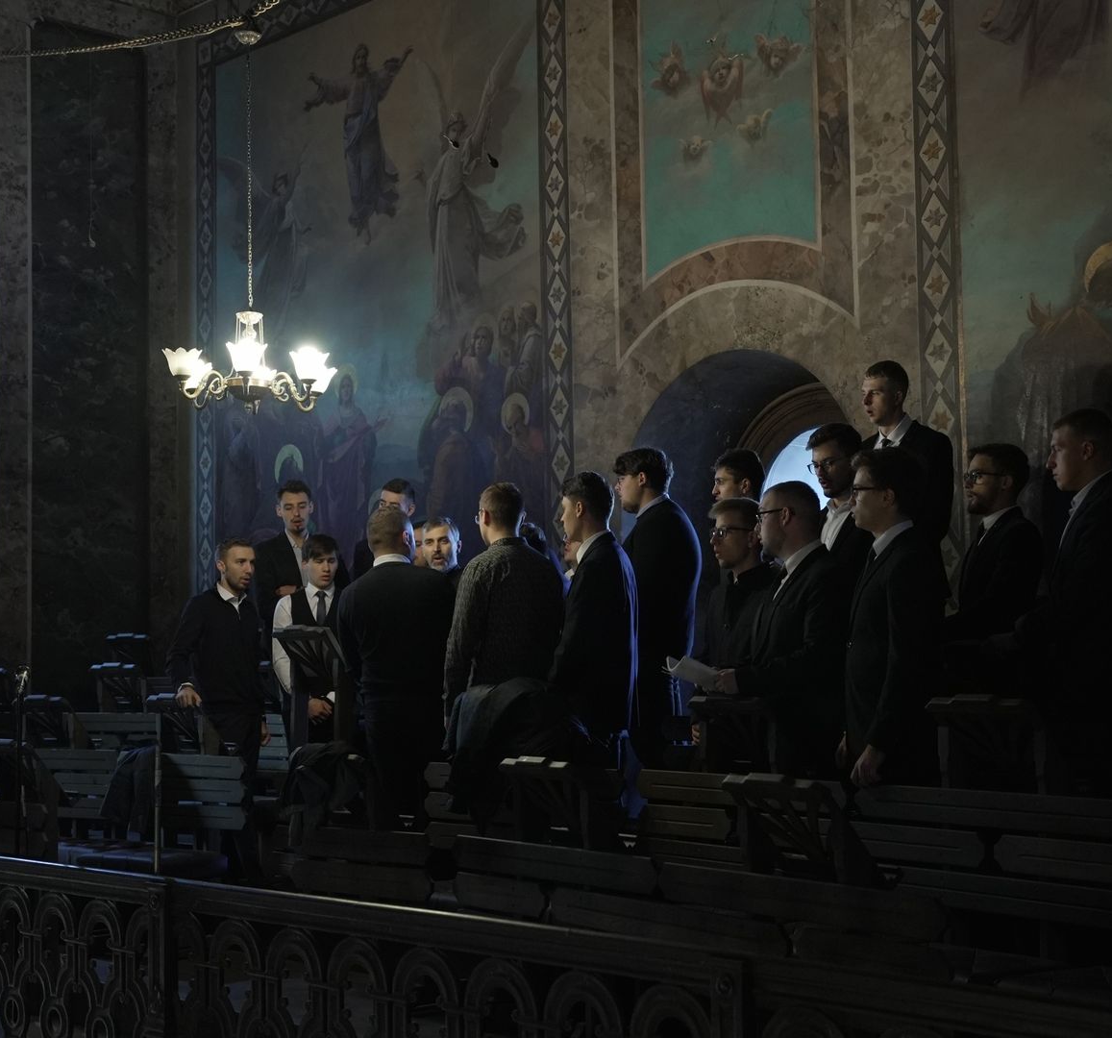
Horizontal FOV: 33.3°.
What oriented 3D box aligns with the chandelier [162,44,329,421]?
[{"bbox_3d":[-1.201,-1.128,7.250,0.670,1.432,0.670,-1,-4,0],"label":"chandelier"}]

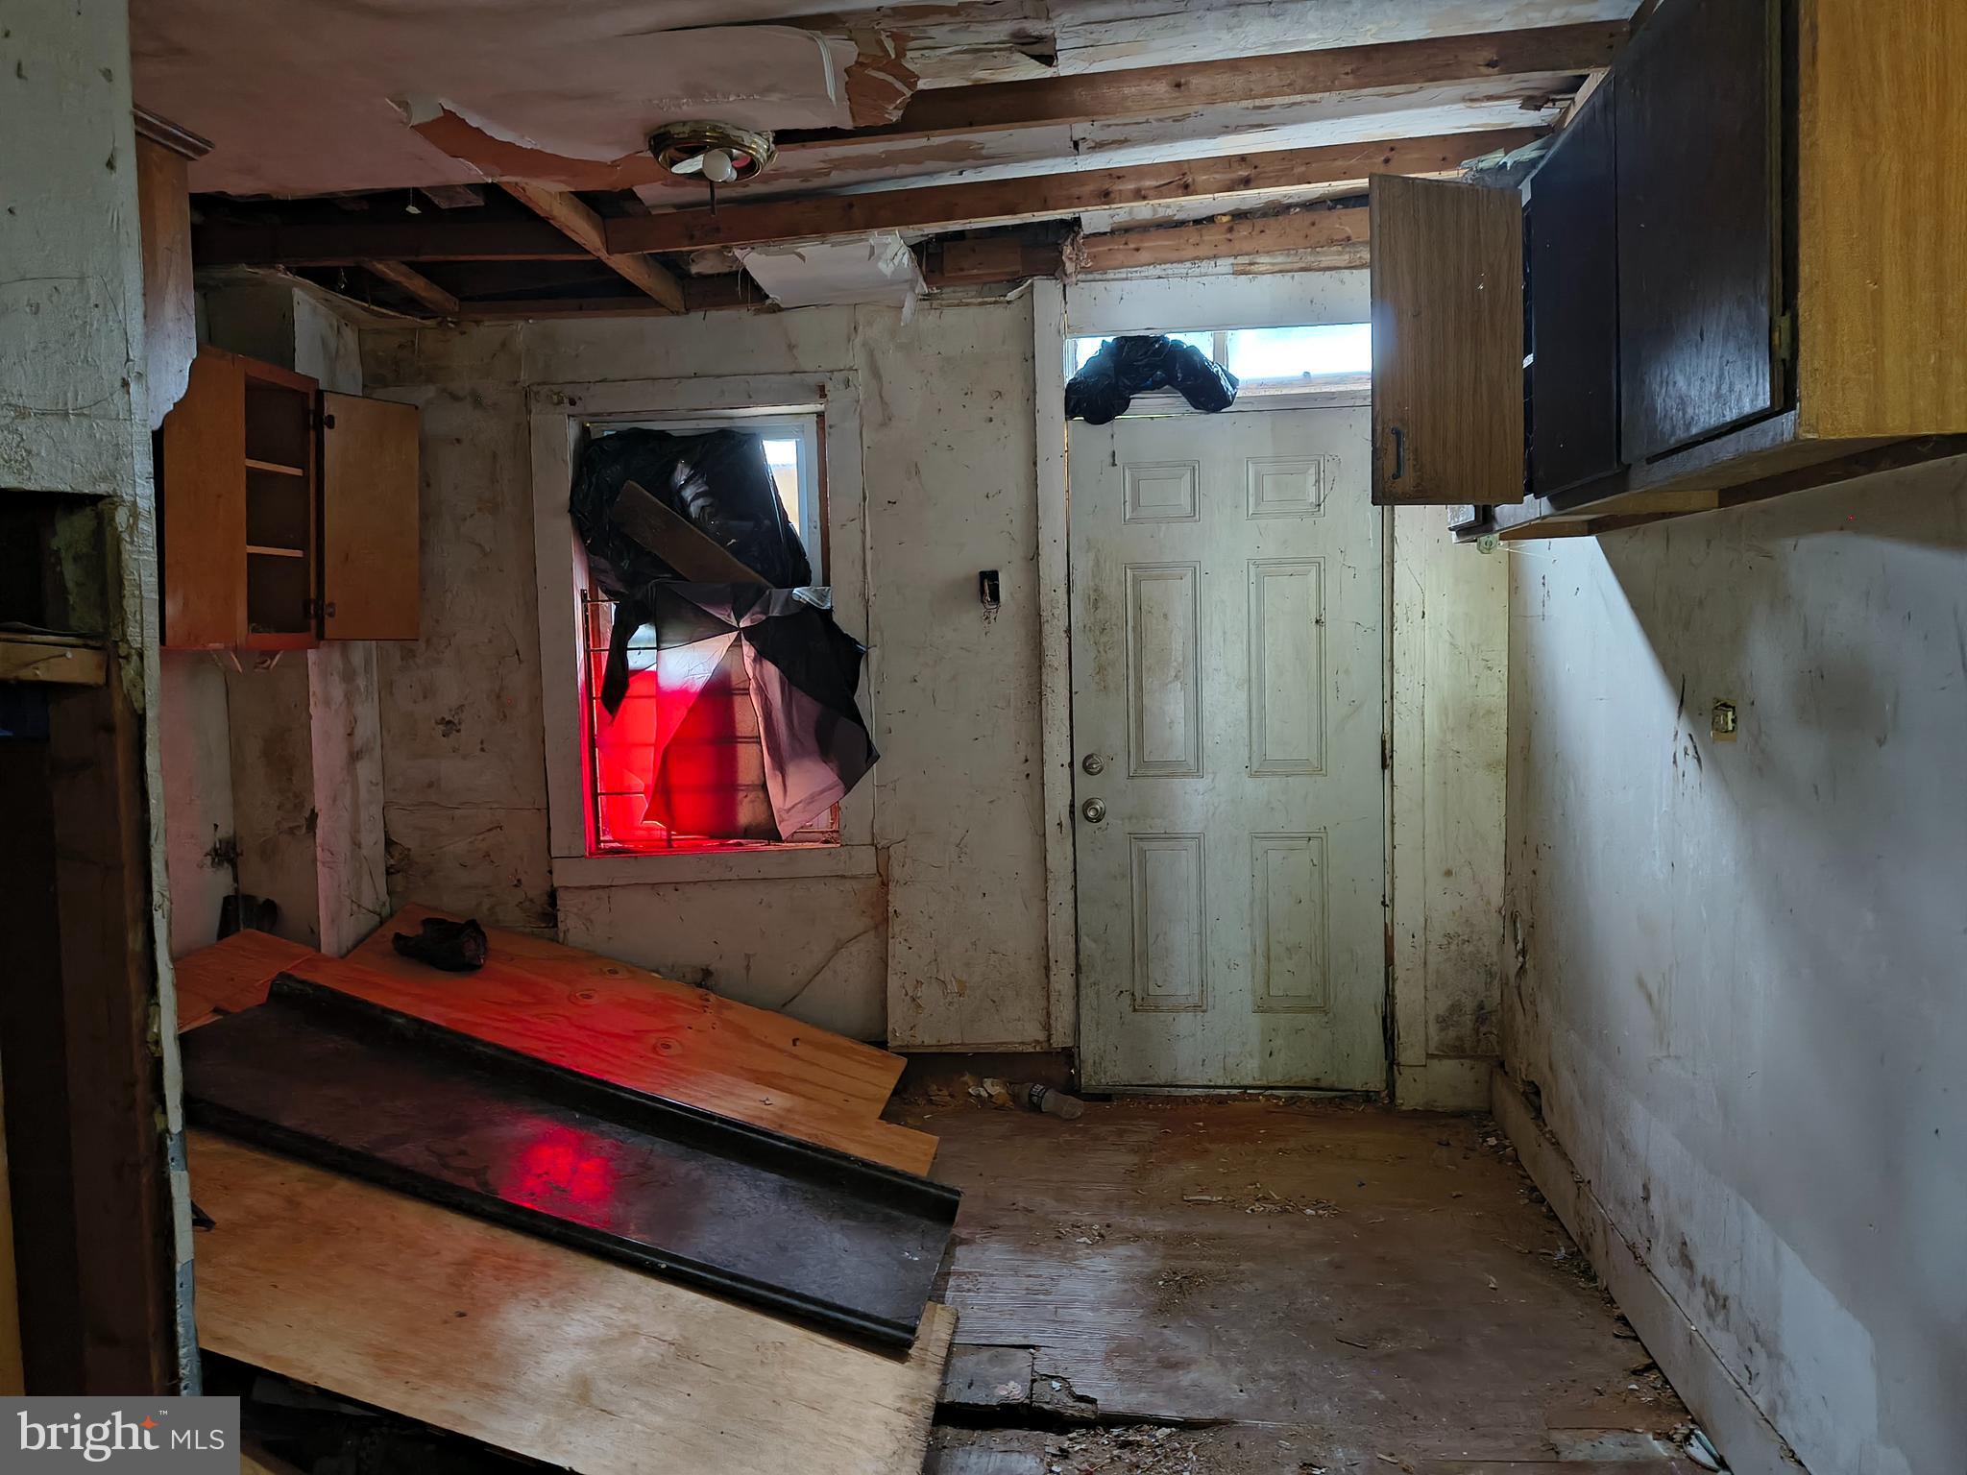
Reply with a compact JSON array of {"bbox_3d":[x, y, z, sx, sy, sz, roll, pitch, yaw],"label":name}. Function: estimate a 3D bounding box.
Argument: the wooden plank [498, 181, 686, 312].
[{"bbox_3d":[-0.996,-1.305,3.724,0.042,0.092,1.240,-1,3,7],"label":"wooden plank"}]

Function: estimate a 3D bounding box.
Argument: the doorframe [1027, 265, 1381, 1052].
[{"bbox_3d":[0.693,-0.144,4.252,1.030,2.450,0.120,-1,5,7],"label":"doorframe"}]

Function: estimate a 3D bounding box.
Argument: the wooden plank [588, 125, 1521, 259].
[{"bbox_3d":[0.197,-1.378,3.603,2.380,0.092,0.042,-3,5,7],"label":"wooden plank"}]

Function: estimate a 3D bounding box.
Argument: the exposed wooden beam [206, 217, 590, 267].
[{"bbox_3d":[-1.589,-1.328,3.823,1.140,0.095,0.042,1,5,7],"label":"exposed wooden beam"}]

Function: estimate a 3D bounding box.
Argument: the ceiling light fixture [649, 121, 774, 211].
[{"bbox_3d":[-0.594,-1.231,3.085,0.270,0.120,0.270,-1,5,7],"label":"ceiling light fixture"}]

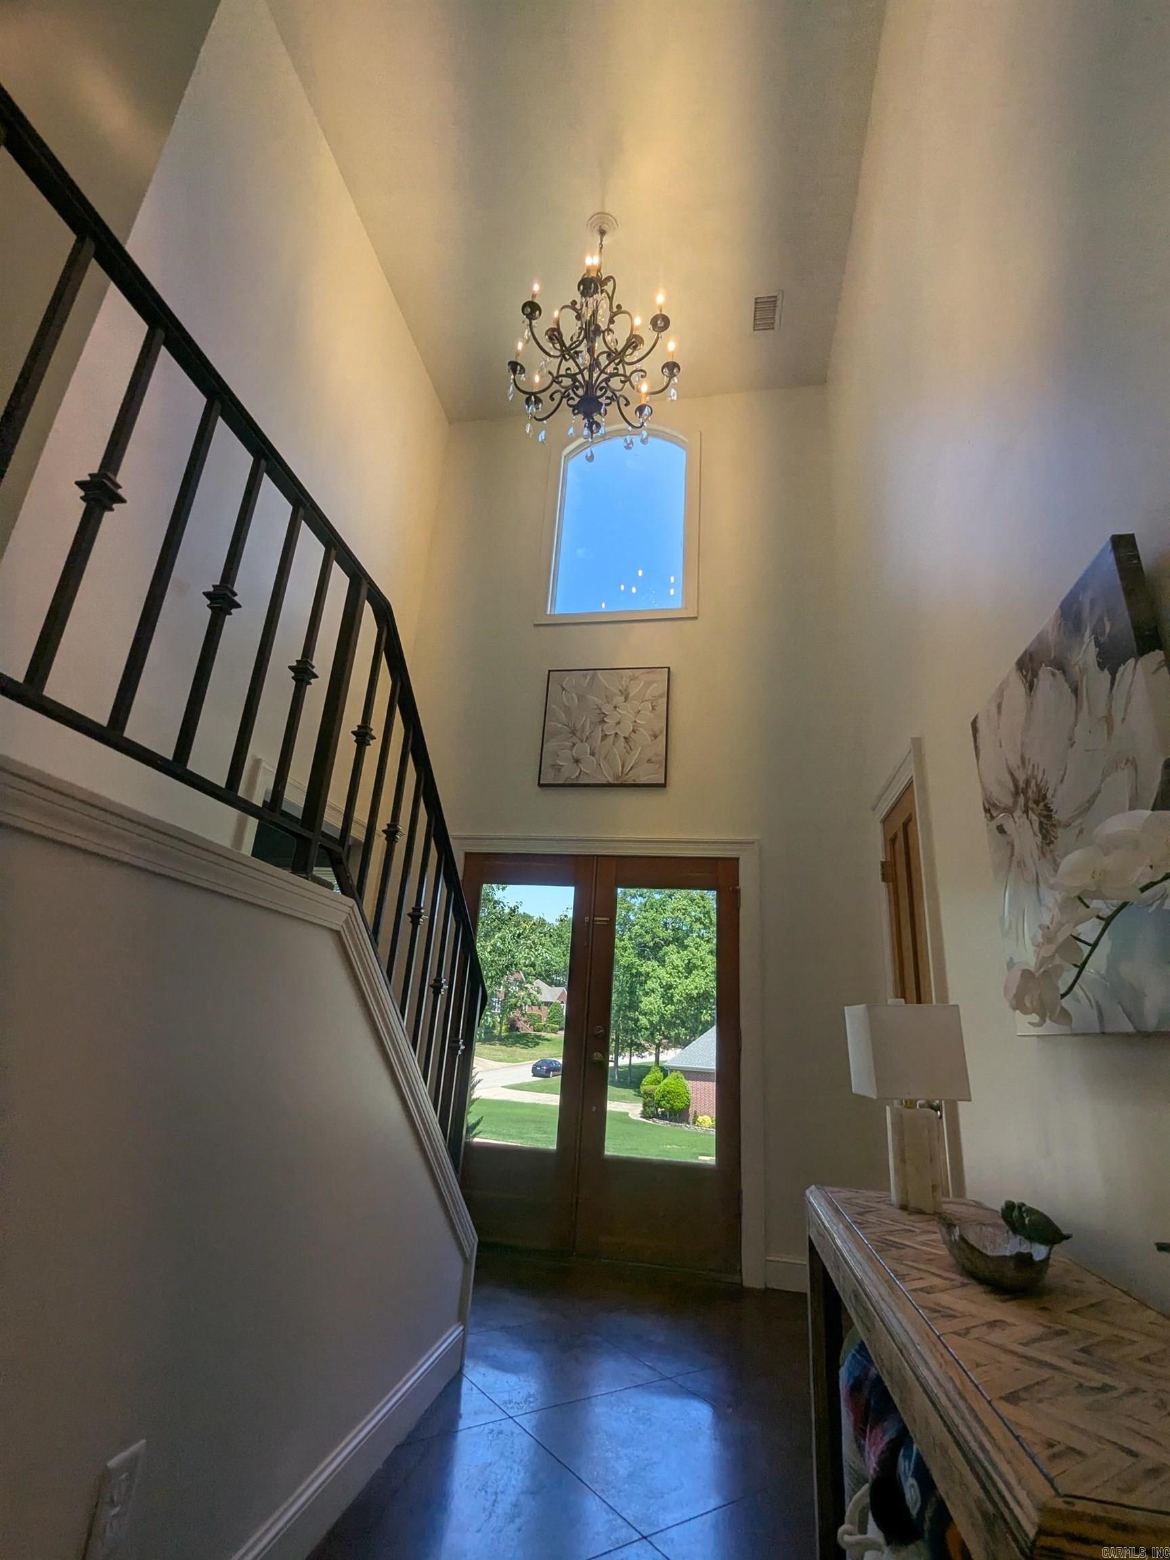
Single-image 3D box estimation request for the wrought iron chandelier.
[{"bbox_3d":[0.061,-2.454,3.987,0.920,1.730,0.920,0,-20,11],"label":"wrought iron chandelier"}]

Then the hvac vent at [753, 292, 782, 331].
[{"bbox_3d":[1.182,-3.032,4.706,0.200,0.025,0.290,0,-20,11],"label":"hvac vent"}]

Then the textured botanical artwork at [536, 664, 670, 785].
[{"bbox_3d":[0.131,-0.333,4.526,0.790,0.800,0.040,0,-20,11],"label":"textured botanical artwork"}]

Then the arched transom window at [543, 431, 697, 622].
[{"bbox_3d":[0.259,-1.847,5.132,1.090,1.720,0.130,0,-20,11],"label":"arched transom window"}]

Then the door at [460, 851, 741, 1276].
[{"bbox_3d":[0.004,1.418,3.940,1.650,2.050,0.050,0,-20,11],"label":"door"}]

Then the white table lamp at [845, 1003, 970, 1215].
[{"bbox_3d":[0.793,0.784,1.774,0.215,0.472,0.205,2,-20,5],"label":"white table lamp"}]

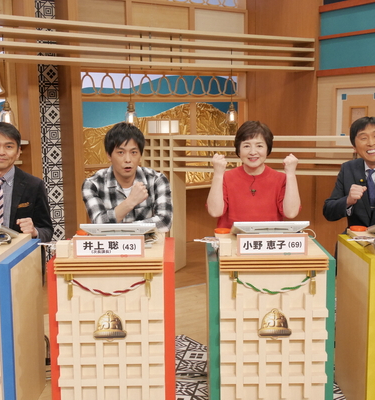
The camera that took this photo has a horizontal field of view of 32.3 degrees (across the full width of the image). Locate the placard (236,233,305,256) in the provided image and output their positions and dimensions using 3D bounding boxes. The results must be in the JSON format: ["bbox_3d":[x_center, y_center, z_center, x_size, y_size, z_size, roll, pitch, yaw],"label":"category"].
[{"bbox_3d":[0.363,0.190,2.772,0.302,0.094,0.040,0,7,1],"label":"placard"}]

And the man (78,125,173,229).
[{"bbox_3d":[-0.297,0.259,3.309,0.480,1.300,0.780,-1,7,-3],"label":"man"}]

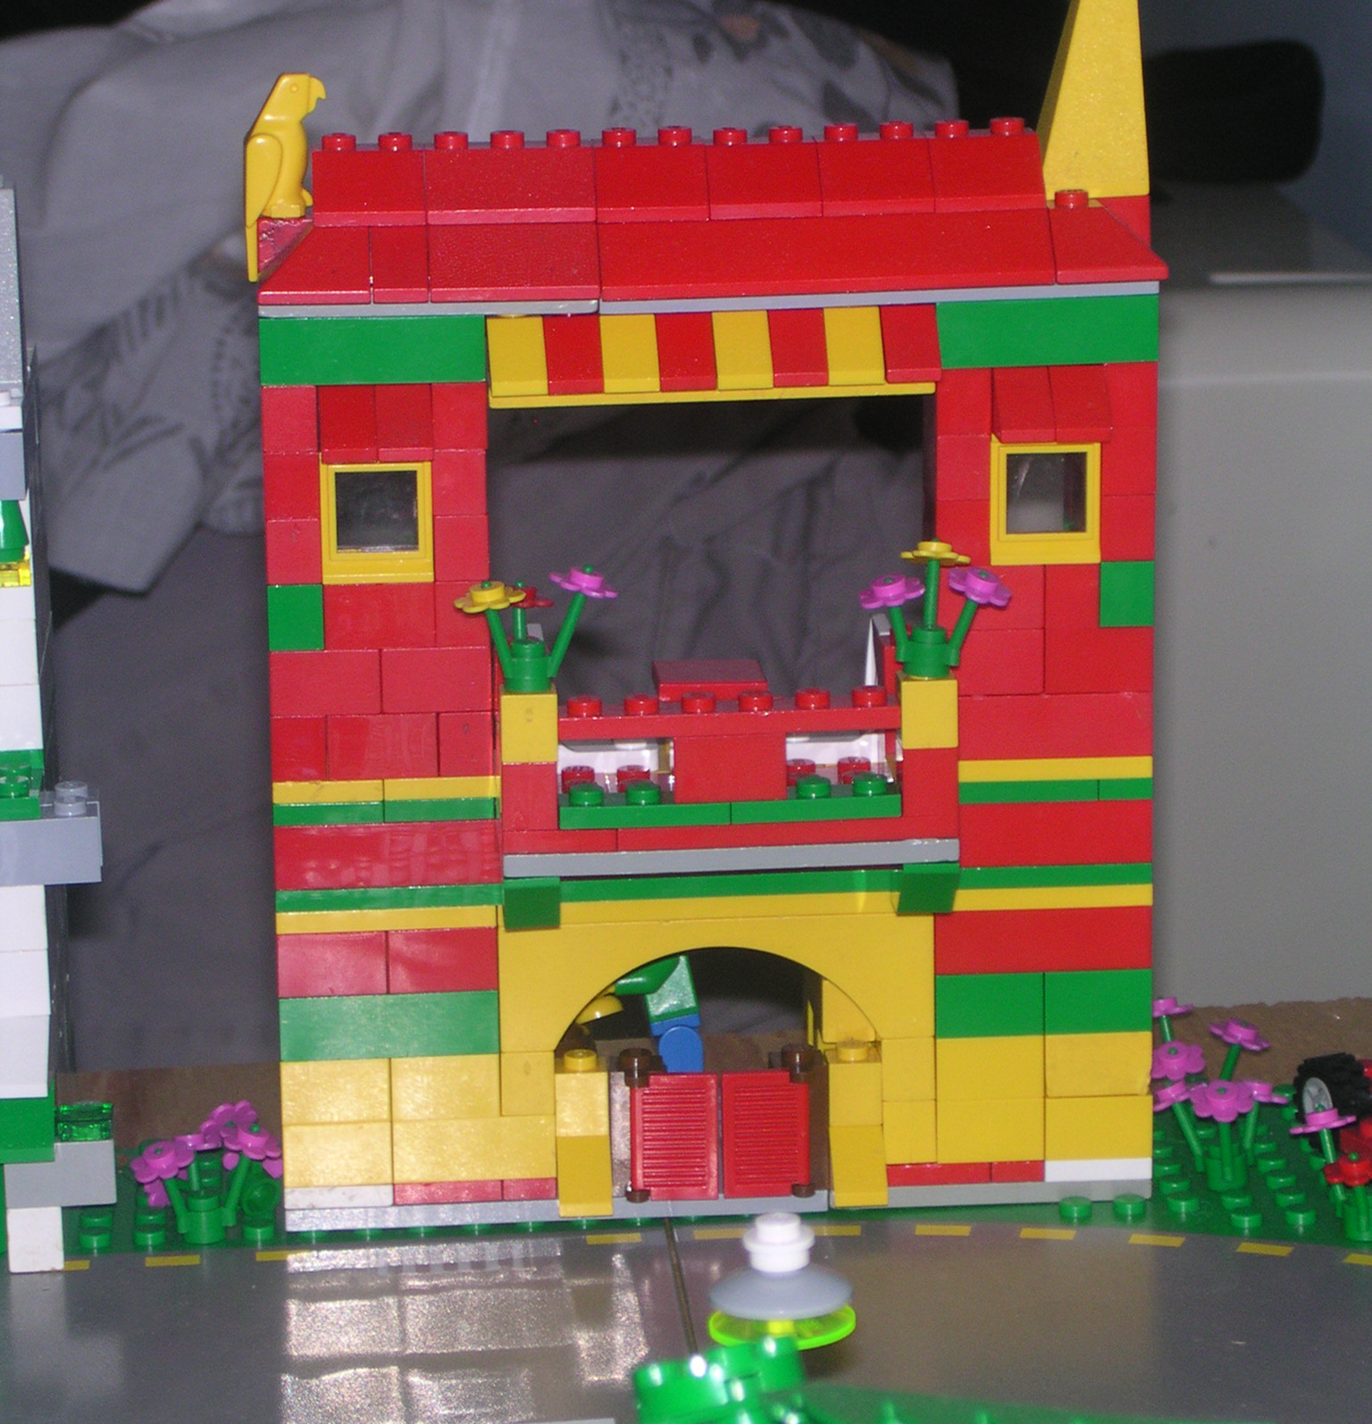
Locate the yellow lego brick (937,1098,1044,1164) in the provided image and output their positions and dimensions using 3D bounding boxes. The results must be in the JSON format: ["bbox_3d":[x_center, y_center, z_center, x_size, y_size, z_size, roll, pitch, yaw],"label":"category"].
[{"bbox_3d":[0.045,0.060,0.868,0.016,0.010,0.009,-2,13,-5],"label":"yellow lego brick"}]

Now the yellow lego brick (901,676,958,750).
[{"bbox_3d":[0.034,-0.001,0.823,0.008,0.011,0.008,-2,13,-5],"label":"yellow lego brick"}]

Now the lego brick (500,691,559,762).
[{"bbox_3d":[-0.022,0.001,0.825,0.008,0.010,0.008,-2,12,-5],"label":"lego brick"}]

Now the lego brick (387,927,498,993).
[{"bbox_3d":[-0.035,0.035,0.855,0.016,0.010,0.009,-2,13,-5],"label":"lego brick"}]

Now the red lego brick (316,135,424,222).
[{"bbox_3d":[-0.045,-0.076,0.833,0.016,0.011,0.016,-2,13,-5],"label":"red lego brick"}]

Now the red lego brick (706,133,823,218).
[{"bbox_3d":[0.011,-0.077,0.838,0.016,0.011,0.016,-2,13,-5],"label":"red lego brick"}]

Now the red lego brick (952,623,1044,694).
[{"bbox_3d":[0.044,-0.008,0.852,0.016,0.010,0.009,-2,13,-5],"label":"red lego brick"}]

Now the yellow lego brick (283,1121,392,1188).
[{"bbox_3d":[-0.051,0.064,0.859,0.016,0.010,0.008,-2,12,-5],"label":"yellow lego brick"}]

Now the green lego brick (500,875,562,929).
[{"bbox_3d":[-0.022,0.026,0.833,0.008,0.010,0.016,-2,12,-5],"label":"green lego brick"}]

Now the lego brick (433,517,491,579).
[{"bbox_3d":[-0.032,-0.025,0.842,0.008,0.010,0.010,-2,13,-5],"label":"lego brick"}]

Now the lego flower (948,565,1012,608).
[{"bbox_3d":[0.042,-0.018,0.822,0.009,0.003,0.009,18,21,-9],"label":"lego flower"}]

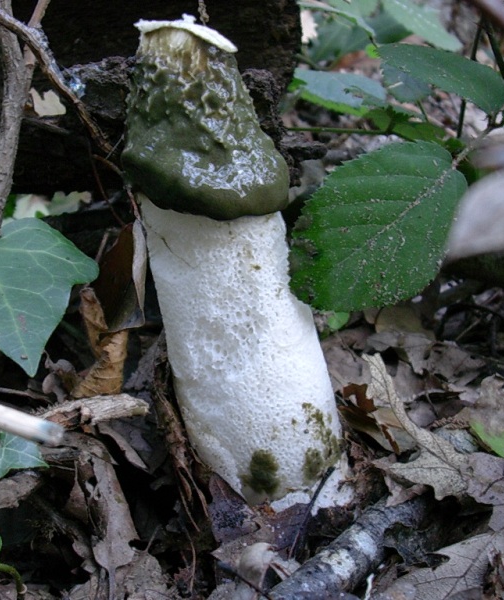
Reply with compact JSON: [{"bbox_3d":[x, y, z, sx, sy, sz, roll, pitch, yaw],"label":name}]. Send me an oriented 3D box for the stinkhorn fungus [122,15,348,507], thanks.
[{"bbox_3d":[-0.003,-0.007,0.291,0.047,0.139,0.046,-11,12,0],"label":"stinkhorn fungus"}]

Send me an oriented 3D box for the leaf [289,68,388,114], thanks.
[{"bbox_3d":[0.030,-0.073,0.365,0.033,0.006,0.024,11,32,18],"label":"leaf"}]

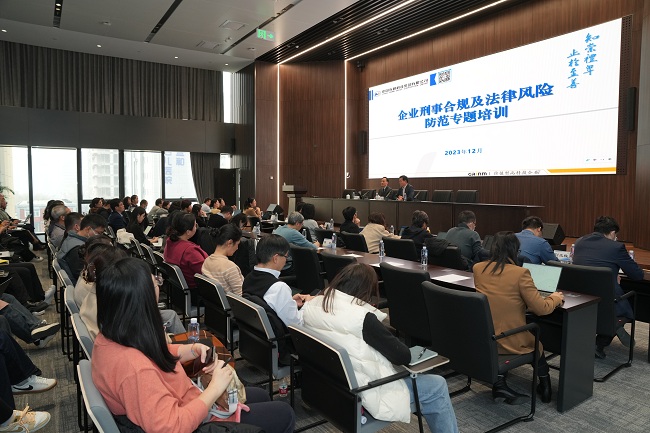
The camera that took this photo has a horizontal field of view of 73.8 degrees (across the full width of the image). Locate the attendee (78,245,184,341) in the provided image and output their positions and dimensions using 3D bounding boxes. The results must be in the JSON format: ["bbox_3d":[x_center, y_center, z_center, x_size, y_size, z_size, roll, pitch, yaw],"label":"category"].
[{"bbox_3d":[-1.179,0.812,2.891,0.860,1.290,0.540,-3,5,-35],"label":"attendee"}]

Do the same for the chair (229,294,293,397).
[{"bbox_3d":[-0.361,0.989,3.241,0.600,0.830,0.600,-3,5,-37],"label":"chair"}]

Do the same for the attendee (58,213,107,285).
[{"bbox_3d":[-2.077,0.634,4.089,0.800,1.320,0.520,-2,5,-34],"label":"attendee"}]

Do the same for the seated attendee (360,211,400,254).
[{"bbox_3d":[0.882,0.568,6.655,0.850,1.290,0.560,-2,4,-32],"label":"seated attendee"}]

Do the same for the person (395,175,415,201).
[{"bbox_3d":[1.720,-0.242,9.550,0.750,1.300,0.550,-3,5,-35],"label":"person"}]

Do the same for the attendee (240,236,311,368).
[{"bbox_3d":[-0.259,0.757,3.341,0.800,1.280,0.550,-3,5,-36],"label":"attendee"}]

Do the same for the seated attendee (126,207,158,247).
[{"bbox_3d":[-2.838,0.498,6.957,0.780,1.310,0.520,-3,5,-35],"label":"seated attendee"}]

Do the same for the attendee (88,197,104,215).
[{"bbox_3d":[-5.438,0.246,10.400,0.780,1.290,0.500,-3,5,-35],"label":"attendee"}]

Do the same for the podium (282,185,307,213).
[{"bbox_3d":[-0.980,-0.458,13.851,0.460,1.120,0.720,-2,5,-34],"label":"podium"}]

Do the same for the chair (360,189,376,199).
[{"bbox_3d":[1.092,-0.256,12.684,0.620,1.000,0.580,-3,5,-36],"label":"chair"}]

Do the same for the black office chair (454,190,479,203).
[{"bbox_3d":[3.103,-0.072,9.950,0.620,1.000,0.580,-3,5,-36],"label":"black office chair"}]

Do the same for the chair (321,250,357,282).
[{"bbox_3d":[0.322,0.832,4.437,0.580,0.945,0.630,5,5,44],"label":"chair"}]

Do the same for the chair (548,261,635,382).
[{"bbox_3d":[2.486,0.898,4.090,0.630,0.975,0.585,-3,5,-36],"label":"chair"}]

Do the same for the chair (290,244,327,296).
[{"bbox_3d":[-0.008,0.796,4.900,0.630,0.945,0.580,-2,5,-34],"label":"chair"}]

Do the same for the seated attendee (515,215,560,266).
[{"bbox_3d":[2.306,0.644,4.971,0.850,1.280,0.540,-3,5,-38],"label":"seated attendee"}]

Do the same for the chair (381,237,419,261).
[{"bbox_3d":[1.110,0.747,5.843,0.580,0.945,0.630,4,5,36],"label":"chair"}]

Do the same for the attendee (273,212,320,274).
[{"bbox_3d":[-0.345,0.588,5.885,0.800,1.290,0.550,-3,5,-35],"label":"attendee"}]

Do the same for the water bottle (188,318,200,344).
[{"bbox_3d":[-0.729,0.667,2.427,0.063,0.195,0.063,-3,5,-34],"label":"water bottle"}]

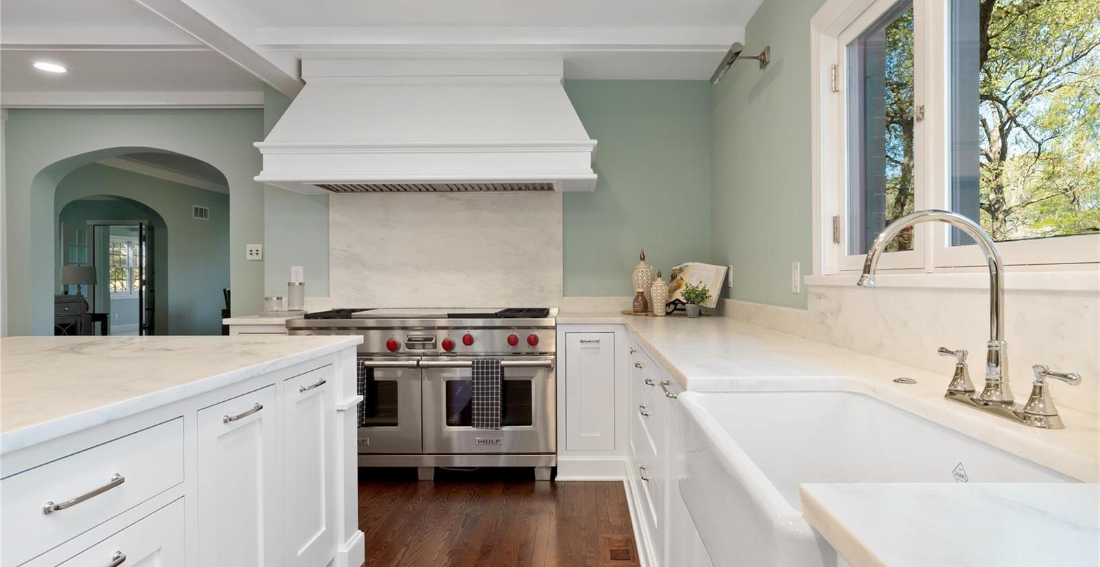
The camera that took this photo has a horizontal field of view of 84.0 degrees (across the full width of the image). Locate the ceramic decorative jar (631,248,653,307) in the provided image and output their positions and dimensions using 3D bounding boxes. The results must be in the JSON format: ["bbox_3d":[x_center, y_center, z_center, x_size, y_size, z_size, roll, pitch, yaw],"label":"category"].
[{"bbox_3d":[0.590,-0.022,3.880,0.138,0.402,0.138,0,0,2],"label":"ceramic decorative jar"}]

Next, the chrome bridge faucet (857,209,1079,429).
[{"bbox_3d":[0.655,0.040,1.030,0.270,0.333,0.350,0,0,3],"label":"chrome bridge faucet"}]

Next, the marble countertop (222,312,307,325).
[{"bbox_3d":[-1.672,0.216,3.795,0.370,0.032,0.635,0,0,2],"label":"marble countertop"}]

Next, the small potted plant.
[{"bbox_3d":[0.824,0.089,3.455,0.165,0.206,0.155,0,0,2],"label":"small potted plant"}]

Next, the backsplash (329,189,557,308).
[{"bbox_3d":[-0.693,-0.214,4.090,1.565,0.788,0.022,0,0,2],"label":"backsplash"}]

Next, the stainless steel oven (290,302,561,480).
[{"bbox_3d":[-0.712,0.640,3.730,1.520,0.957,0.710,0,0,2],"label":"stainless steel oven"}]

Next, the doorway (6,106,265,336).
[{"bbox_3d":[-2.999,-0.076,4.520,1.880,2.399,0.200,0,0,1],"label":"doorway"}]

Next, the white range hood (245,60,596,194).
[{"bbox_3d":[-0.717,-0.983,3.835,2.000,0.757,0.530,0,0,2],"label":"white range hood"}]

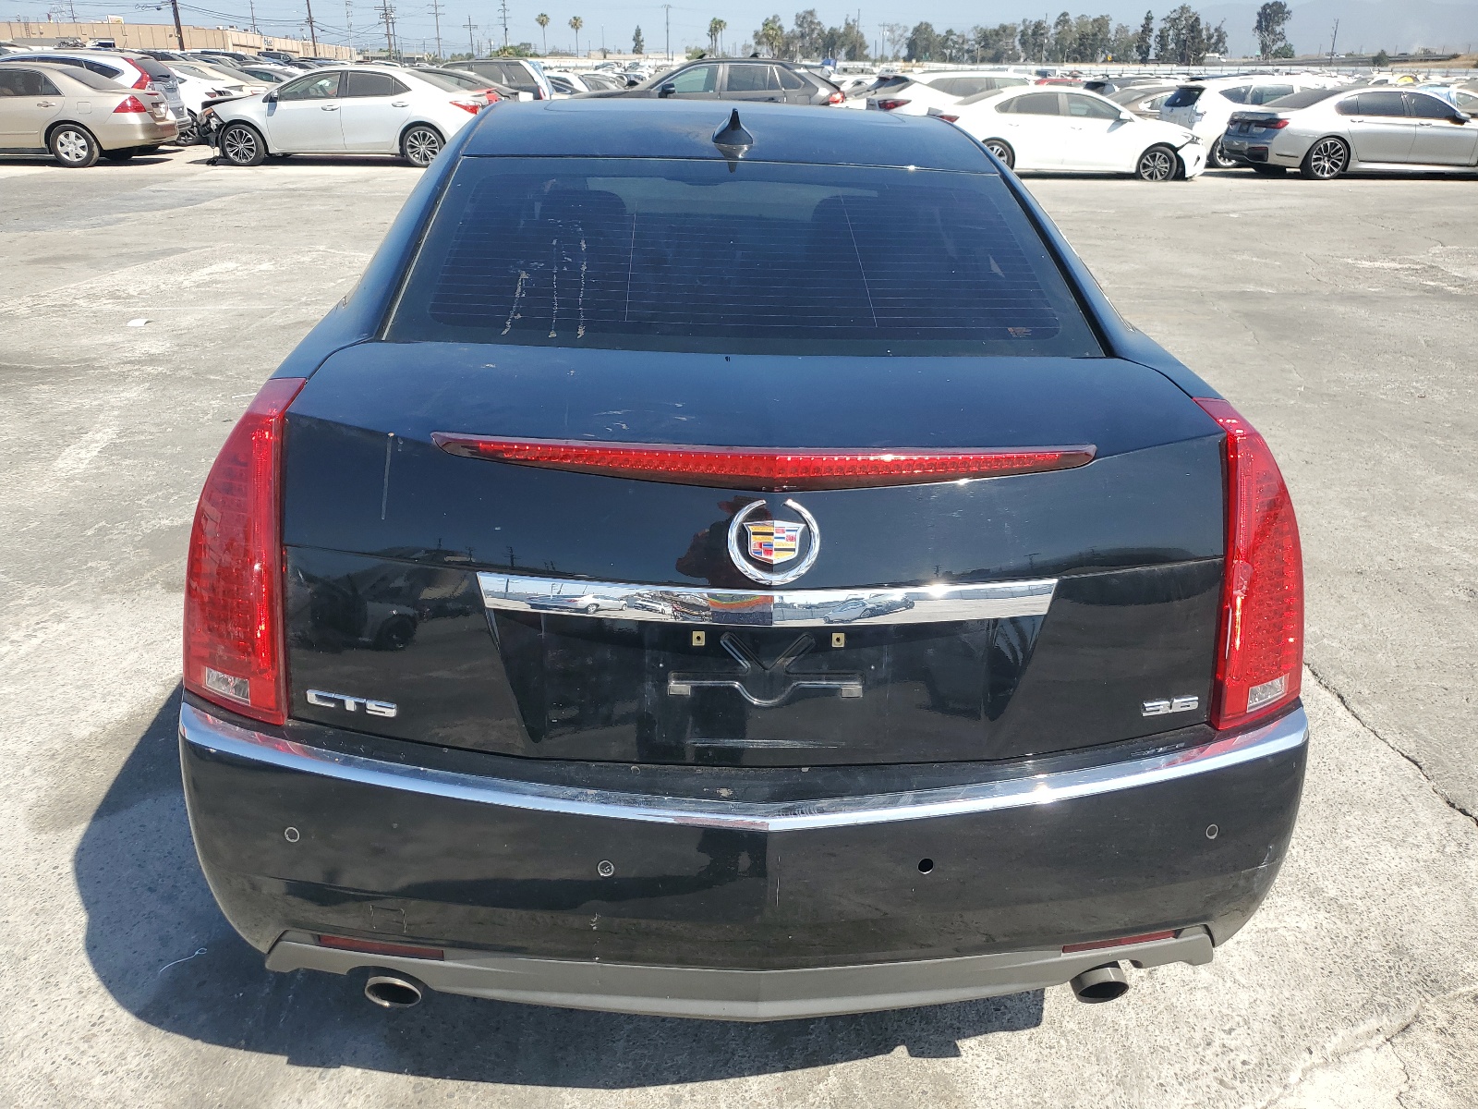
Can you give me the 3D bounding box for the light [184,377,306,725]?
[{"bbox_3d":[-0.690,-0.006,1.494,0.210,0.405,0.285,1,23,-4],"label":"light"}]

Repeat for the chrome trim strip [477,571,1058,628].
[{"bbox_3d":[0.042,0.059,1.401,0.736,0.054,0.057,1,23,-4],"label":"chrome trim strip"}]

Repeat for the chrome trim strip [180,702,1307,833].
[{"bbox_3d":[0.032,0.279,1.516,1.640,0.057,0.290,1,23,-4],"label":"chrome trim strip"}]

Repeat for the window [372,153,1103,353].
[{"bbox_3d":[0.011,-0.551,1.989,1.175,0.085,0.620,1,47,-4],"label":"window"}]

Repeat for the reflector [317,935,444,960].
[{"bbox_3d":[-0.497,0.542,1.542,0.185,0.024,0.028,6,24,9],"label":"reflector"}]

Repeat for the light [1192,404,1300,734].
[{"bbox_3d":[0.757,0.011,1.586,0.210,0.405,0.285,1,23,-4],"label":"light"}]

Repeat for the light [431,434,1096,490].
[{"bbox_3d":[0.043,-0.114,1.406,0.864,0.043,0.090,1,23,-4],"label":"light"}]

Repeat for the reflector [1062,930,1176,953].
[{"bbox_3d":[0.547,0.554,1.608,0.185,0.024,0.028,-5,24,-16],"label":"reflector"}]

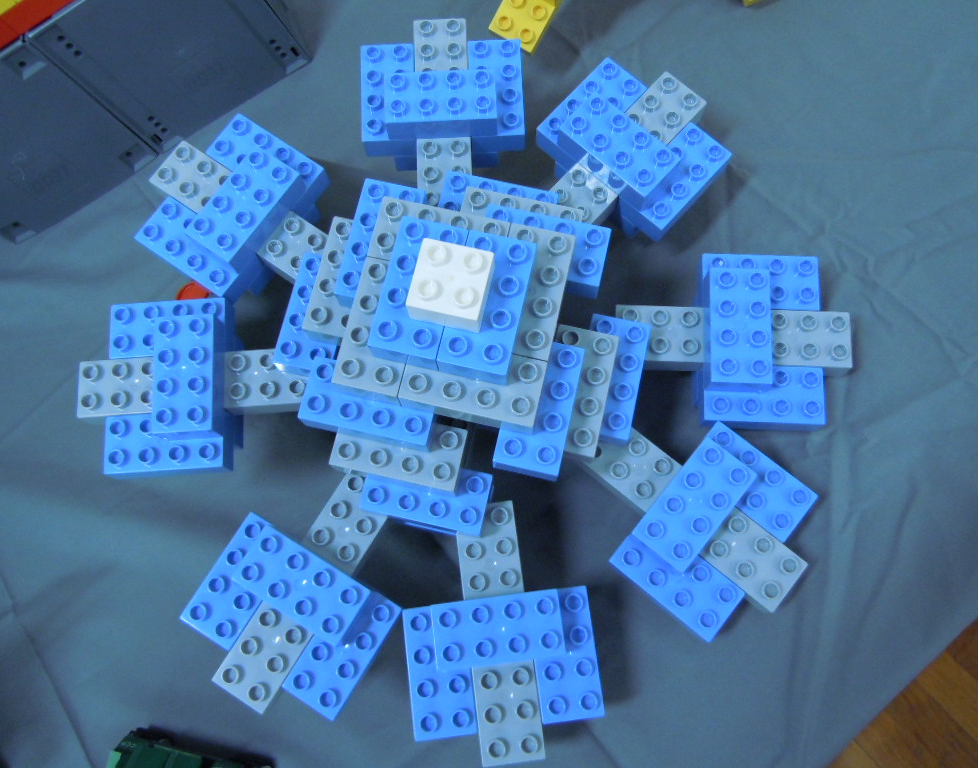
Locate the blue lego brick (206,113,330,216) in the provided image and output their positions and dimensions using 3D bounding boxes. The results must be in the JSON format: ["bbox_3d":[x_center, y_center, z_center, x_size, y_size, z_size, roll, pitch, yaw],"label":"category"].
[{"bbox_3d":[-0.130,-0.127,0.523,0.064,0.024,0.032,34,79,8],"label":"blue lego brick"}]

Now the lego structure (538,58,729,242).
[{"bbox_3d":[0.074,-0.128,0.524,0.096,0.062,0.128,42,81,10],"label":"lego structure"}]

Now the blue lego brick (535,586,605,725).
[{"bbox_3d":[0.039,0.140,0.460,0.032,0.023,0.064,-7,76,0],"label":"blue lego brick"}]

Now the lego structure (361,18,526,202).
[{"bbox_3d":[-0.026,-0.158,0.531,0.096,0.062,0.128,-3,76,1],"label":"lego structure"}]

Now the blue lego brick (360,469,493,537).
[{"bbox_3d":[-0.032,0.056,0.462,0.064,0.022,0.032,12,76,5],"label":"blue lego brick"}]

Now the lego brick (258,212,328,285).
[{"bbox_3d":[-0.111,-0.077,0.516,0.064,0.022,0.032,34,79,9],"label":"lego brick"}]

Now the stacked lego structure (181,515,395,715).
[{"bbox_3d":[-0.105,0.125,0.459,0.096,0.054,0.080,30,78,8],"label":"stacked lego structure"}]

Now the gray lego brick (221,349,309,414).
[{"bbox_3d":[-0.128,-0.001,0.492,0.064,0.024,0.032,-4,76,0],"label":"gray lego brick"}]

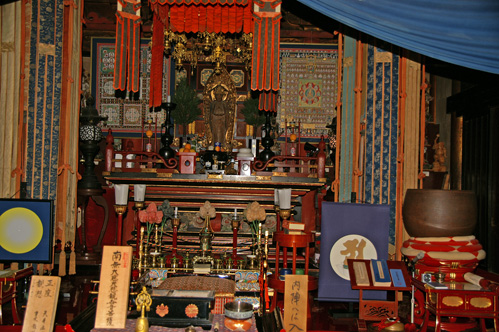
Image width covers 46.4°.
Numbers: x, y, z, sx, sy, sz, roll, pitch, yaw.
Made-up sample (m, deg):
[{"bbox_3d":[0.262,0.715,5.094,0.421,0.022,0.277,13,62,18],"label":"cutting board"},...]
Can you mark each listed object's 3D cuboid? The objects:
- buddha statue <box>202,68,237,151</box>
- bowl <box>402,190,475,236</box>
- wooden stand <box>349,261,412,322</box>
[{"bbox_3d":[-0.345,-0.655,6.700,0.390,0.960,0.310,1,-1,0],"label":"buddha statue"},{"bbox_3d":[1.283,0.326,3.950,0.500,0.325,0.500,1,-1,0],"label":"bowl"},{"bbox_3d":[0.840,0.825,3.820,0.400,0.410,0.230,1,-1,0],"label":"wooden stand"}]

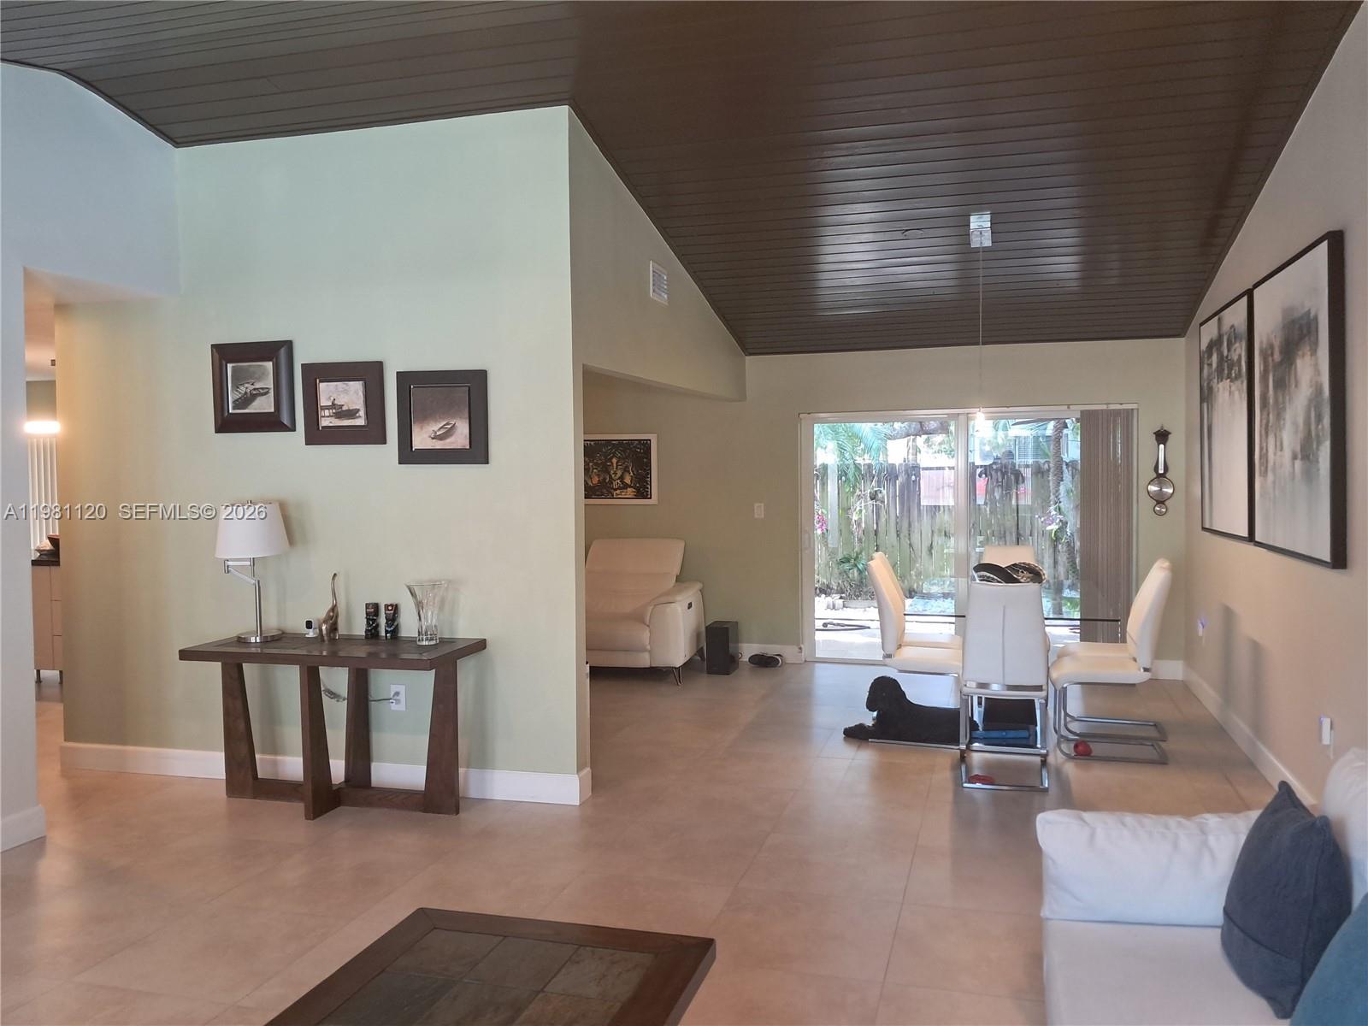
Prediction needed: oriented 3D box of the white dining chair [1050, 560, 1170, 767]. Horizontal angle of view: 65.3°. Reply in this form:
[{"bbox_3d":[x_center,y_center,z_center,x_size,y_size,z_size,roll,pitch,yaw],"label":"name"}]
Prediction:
[{"bbox_3d":[2.253,0.778,5.687,0.596,0.993,0.417,0,2,16],"label":"white dining chair"}]

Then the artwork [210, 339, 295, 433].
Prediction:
[{"bbox_3d":[-2.122,-0.615,5.242,0.457,0.441,0.035,0,2,15],"label":"artwork"}]

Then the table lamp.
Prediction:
[{"bbox_3d":[-2.082,0.280,5.146,0.360,0.668,0.360,0,2,16],"label":"table lamp"}]

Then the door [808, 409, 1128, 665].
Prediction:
[{"bbox_3d":[2.109,0.209,8.092,2.434,1.967,0.120,0,2,16],"label":"door"}]

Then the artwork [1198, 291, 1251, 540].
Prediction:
[{"bbox_3d":[3.183,-0.535,6.249,0.055,1.325,1.350,0,2,16],"label":"artwork"}]

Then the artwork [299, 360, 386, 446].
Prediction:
[{"bbox_3d":[-1.631,-0.522,5.116,0.439,0.395,0.025,0,2,15],"label":"artwork"}]

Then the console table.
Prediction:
[{"bbox_3d":[-1.602,0.991,4.961,1.264,0.757,0.534,0,2,16],"label":"console table"}]

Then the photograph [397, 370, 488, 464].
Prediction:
[{"bbox_3d":[-1.147,-0.451,5.049,0.464,0.441,0.030,0,2,16],"label":"photograph"}]

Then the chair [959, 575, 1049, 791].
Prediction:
[{"bbox_3d":[1.586,0.808,5.274,0.417,0.979,0.596,0,2,16],"label":"chair"}]

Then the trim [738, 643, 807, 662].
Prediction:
[{"bbox_3d":[0.682,1.125,8.521,0.566,0.143,0.020,0,2,16],"label":"trim"}]

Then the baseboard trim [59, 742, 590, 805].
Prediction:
[{"bbox_3d":[-1.861,1.267,5.323,2.911,0.144,0.165,0,2,15],"label":"baseboard trim"}]

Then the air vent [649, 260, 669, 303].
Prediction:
[{"bbox_3d":[-0.148,-1.338,6.256,0.025,0.200,0.350,0,2,16],"label":"air vent"}]

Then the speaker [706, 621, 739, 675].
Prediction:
[{"bbox_3d":[0.291,1.037,8.172,0.178,0.360,0.260,0,2,16],"label":"speaker"}]

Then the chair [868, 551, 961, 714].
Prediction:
[{"bbox_3d":[1.351,0.761,6.104,0.570,1.020,0.440,0,2,21],"label":"chair"}]

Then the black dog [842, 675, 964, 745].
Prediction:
[{"bbox_3d":[1.298,1.097,6.064,0.755,0.354,0.298,0,2,16],"label":"black dog"}]

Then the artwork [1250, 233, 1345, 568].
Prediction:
[{"bbox_3d":[2.714,-0.462,4.753,0.045,1.307,1.311,0,2,16],"label":"artwork"}]

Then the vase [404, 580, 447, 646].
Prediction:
[{"bbox_3d":[-1.185,0.459,4.936,0.195,0.295,0.195,0,2,16],"label":"vase"}]

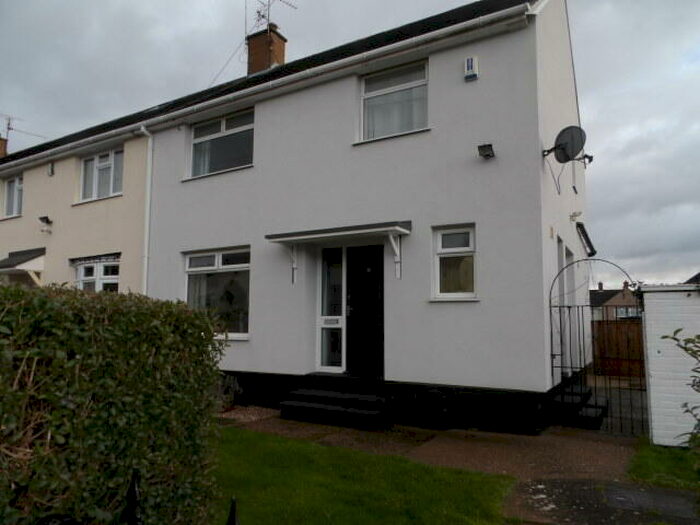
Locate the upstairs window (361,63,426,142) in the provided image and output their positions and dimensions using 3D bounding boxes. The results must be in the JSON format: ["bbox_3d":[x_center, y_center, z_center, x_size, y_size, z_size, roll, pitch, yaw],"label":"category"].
[{"bbox_3d":[0.677,-2.487,7.590,1.160,1.110,0.120,-3,-7,30],"label":"upstairs window"}]

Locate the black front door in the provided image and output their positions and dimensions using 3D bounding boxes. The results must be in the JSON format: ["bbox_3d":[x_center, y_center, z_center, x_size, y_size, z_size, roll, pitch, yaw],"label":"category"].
[{"bbox_3d":[0.253,0.743,7.526,0.780,2.020,0.090,-3,-7,30],"label":"black front door"}]

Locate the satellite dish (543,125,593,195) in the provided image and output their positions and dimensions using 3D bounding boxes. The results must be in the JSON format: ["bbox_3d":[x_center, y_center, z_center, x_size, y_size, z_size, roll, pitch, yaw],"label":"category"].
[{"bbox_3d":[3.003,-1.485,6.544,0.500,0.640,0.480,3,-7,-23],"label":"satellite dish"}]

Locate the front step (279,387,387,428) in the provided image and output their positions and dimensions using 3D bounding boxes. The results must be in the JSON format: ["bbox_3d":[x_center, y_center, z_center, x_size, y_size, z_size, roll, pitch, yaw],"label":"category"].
[{"bbox_3d":[-0.196,2.130,7.112,1.640,0.340,0.600,-3,-7,30],"label":"front step"}]

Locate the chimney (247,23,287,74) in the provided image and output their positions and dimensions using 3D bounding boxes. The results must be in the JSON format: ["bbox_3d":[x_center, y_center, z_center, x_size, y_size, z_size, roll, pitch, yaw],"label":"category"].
[{"bbox_3d":[-2.323,-5.787,13.592,0.800,1.360,0.640,-3,-7,30],"label":"chimney"}]

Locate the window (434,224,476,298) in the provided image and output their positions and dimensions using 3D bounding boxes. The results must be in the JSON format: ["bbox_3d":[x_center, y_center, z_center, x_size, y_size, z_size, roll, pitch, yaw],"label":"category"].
[{"bbox_3d":[1.474,0.014,6.793,0.610,1.050,0.110,-3,-7,30],"label":"window"}]

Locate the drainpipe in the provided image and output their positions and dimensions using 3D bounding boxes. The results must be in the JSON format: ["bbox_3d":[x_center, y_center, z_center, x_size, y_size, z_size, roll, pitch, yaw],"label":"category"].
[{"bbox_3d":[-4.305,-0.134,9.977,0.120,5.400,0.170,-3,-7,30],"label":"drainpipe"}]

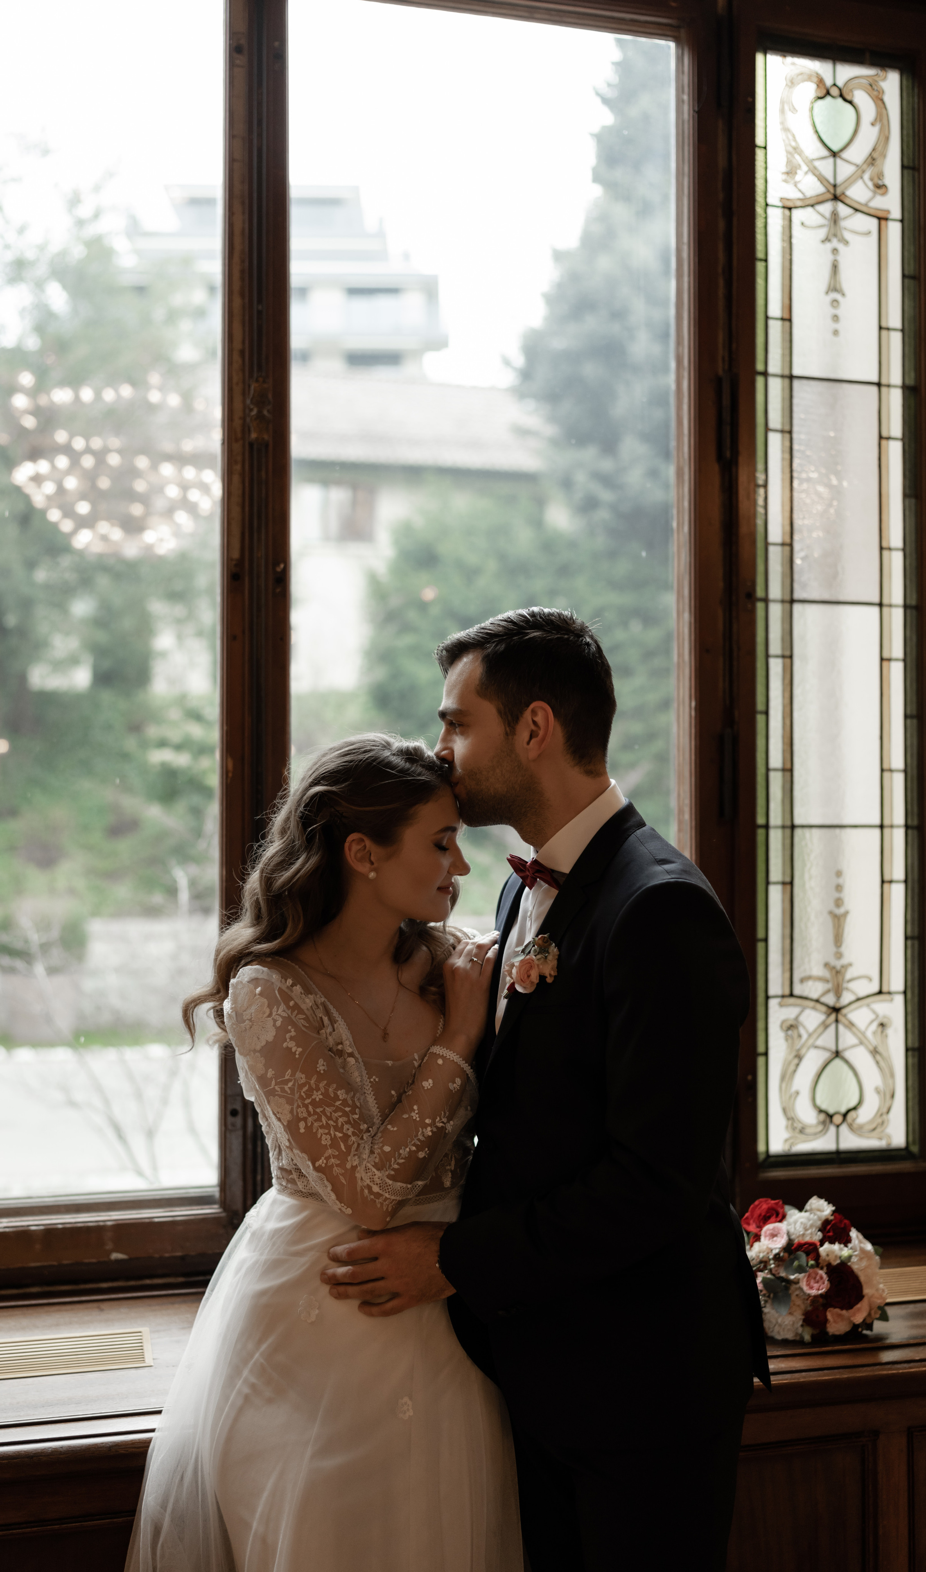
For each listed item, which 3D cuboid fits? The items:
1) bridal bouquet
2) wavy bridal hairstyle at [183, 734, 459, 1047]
[{"bbox_3d":[0.558,0.752,2.460,0.245,0.215,0.240,0,-1,6],"label":"bridal bouquet"},{"bbox_3d":[-0.178,0.128,1.880,0.310,0.380,0.270,0,-1,18],"label":"wavy bridal hairstyle"}]

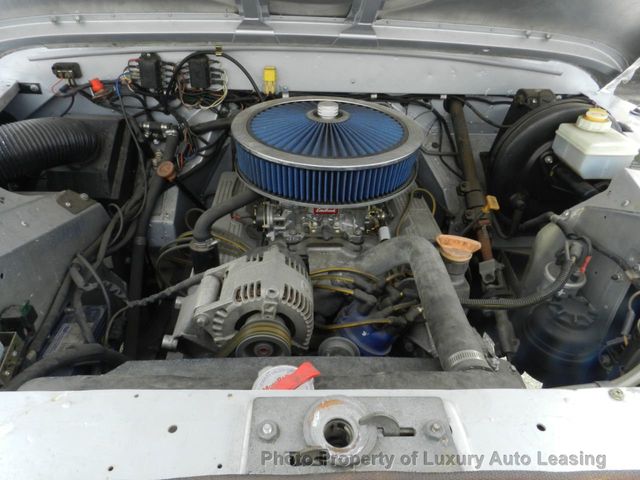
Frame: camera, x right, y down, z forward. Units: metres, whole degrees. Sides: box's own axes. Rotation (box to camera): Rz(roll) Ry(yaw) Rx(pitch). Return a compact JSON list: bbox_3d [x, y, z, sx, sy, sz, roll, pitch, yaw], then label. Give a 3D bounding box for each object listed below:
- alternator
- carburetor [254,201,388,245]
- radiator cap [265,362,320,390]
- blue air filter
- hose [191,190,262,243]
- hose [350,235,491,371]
[{"bbox_3d":[-0.102,0.088,0.584,0.182,0.150,0.160,2,36,0],"label":"alternator"},{"bbox_3d":[0.000,-0.095,0.887,0.255,0.125,0.210,2,36,0],"label":"carburetor"},{"bbox_3d":[-0.033,0.136,0.421,0.065,0.012,0.021,-18,40,-25],"label":"radiator cap"},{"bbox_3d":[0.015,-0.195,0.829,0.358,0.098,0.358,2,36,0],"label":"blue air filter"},{"bbox_3d":[-0.164,-0.063,0.784,0.125,0.080,0.160,2,36,0],"label":"hose"},{"bbox_3d":[0.113,0.080,0.586,0.155,0.100,0.280,2,36,0],"label":"hose"}]

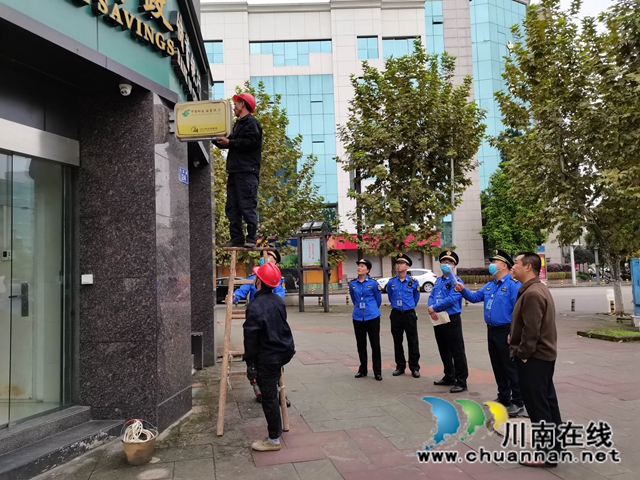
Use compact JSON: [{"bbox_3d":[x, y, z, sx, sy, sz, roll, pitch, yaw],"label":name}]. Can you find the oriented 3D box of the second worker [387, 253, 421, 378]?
[{"bbox_3d":[1.220,1.086,7.026,0.490,1.781,0.330,-3,-4,20],"label":"second worker"}]

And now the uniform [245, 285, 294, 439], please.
[{"bbox_3d":[-0.479,1.106,4.366,0.400,1.364,0.450,-4,-4,33],"label":"uniform"}]

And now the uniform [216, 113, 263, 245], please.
[{"bbox_3d":[-0.886,-0.656,5.192,0.480,1.423,0.470,-1,-3,-7],"label":"uniform"}]

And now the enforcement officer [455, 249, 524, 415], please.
[{"bbox_3d":[1.866,0.964,5.181,0.660,1.741,0.560,0,-4,-30],"label":"enforcement officer"}]

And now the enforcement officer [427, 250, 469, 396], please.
[{"bbox_3d":[1.609,1.039,6.198,0.400,1.801,0.500,1,-5,-44],"label":"enforcement officer"}]

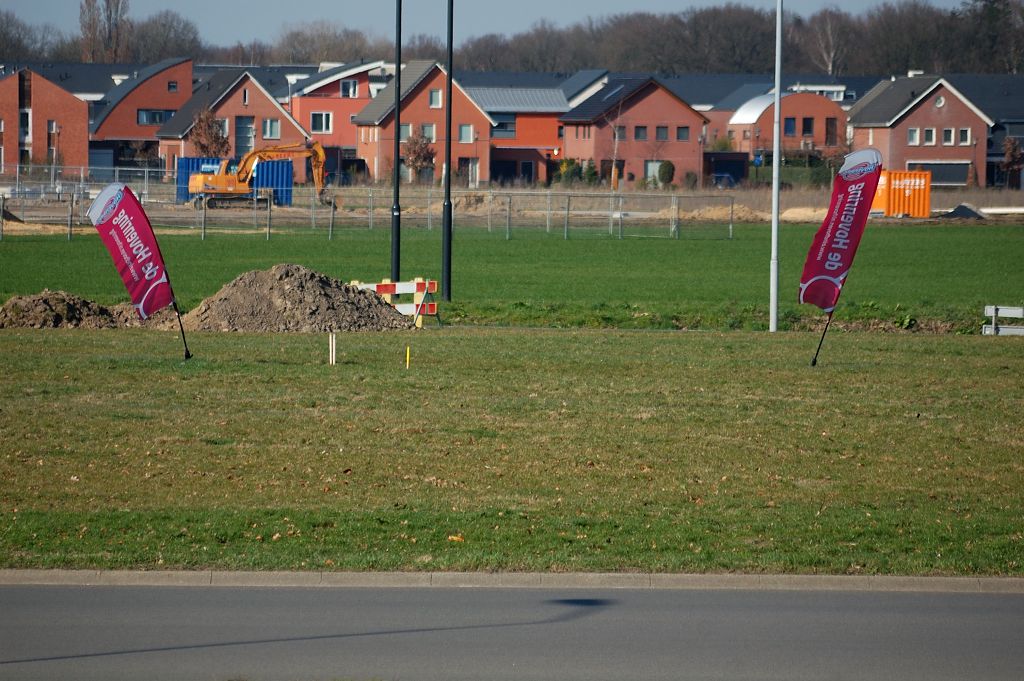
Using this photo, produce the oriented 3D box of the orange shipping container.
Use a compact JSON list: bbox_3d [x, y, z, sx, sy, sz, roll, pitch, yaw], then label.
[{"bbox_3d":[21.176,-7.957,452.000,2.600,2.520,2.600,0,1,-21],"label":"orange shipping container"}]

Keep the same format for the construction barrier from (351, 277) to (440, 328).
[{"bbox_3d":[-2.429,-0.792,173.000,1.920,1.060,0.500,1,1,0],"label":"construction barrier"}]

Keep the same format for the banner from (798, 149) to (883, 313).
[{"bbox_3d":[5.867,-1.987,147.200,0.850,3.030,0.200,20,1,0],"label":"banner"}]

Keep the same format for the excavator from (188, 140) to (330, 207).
[{"bbox_3d":[-13.421,-8.831,445.500,7.700,3.620,2.500,0,1,-16],"label":"excavator"}]

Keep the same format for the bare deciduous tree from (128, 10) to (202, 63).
[{"bbox_3d":[-34.237,-24.501,820.000,7.300,16.210,7.200,1,1,0],"label":"bare deciduous tree"}]

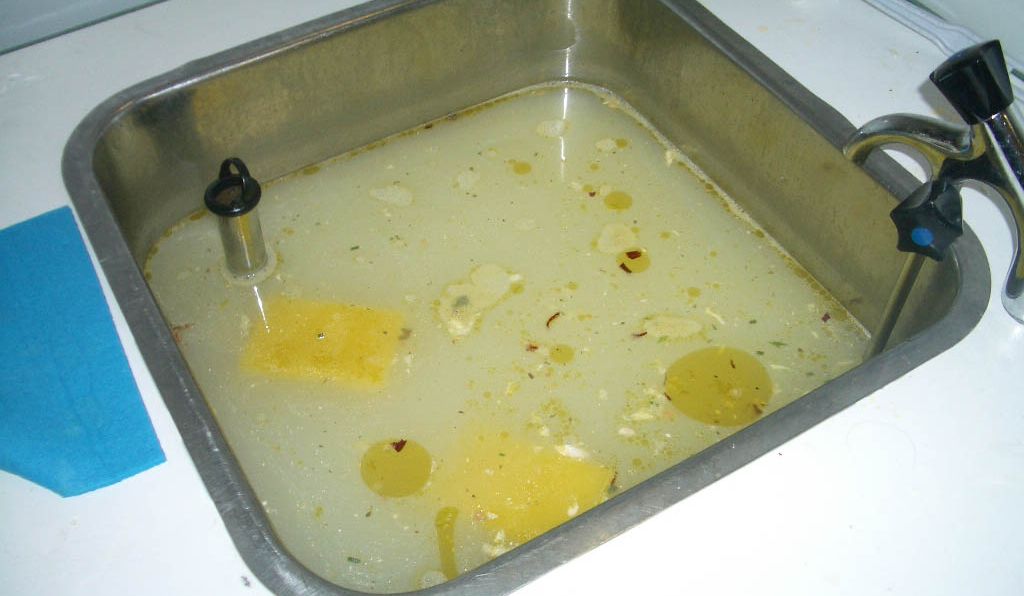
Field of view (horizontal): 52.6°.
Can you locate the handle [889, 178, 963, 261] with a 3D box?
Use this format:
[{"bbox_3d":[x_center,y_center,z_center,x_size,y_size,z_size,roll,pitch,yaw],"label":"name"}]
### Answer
[{"bbox_3d":[0.232,-0.045,0.573,0.038,0.038,0.033,20,50,18],"label":"handle"}]

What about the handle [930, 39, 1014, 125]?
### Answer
[{"bbox_3d":[0.245,-0.113,0.545,0.038,0.038,0.033,-39,103,-28],"label":"handle"}]

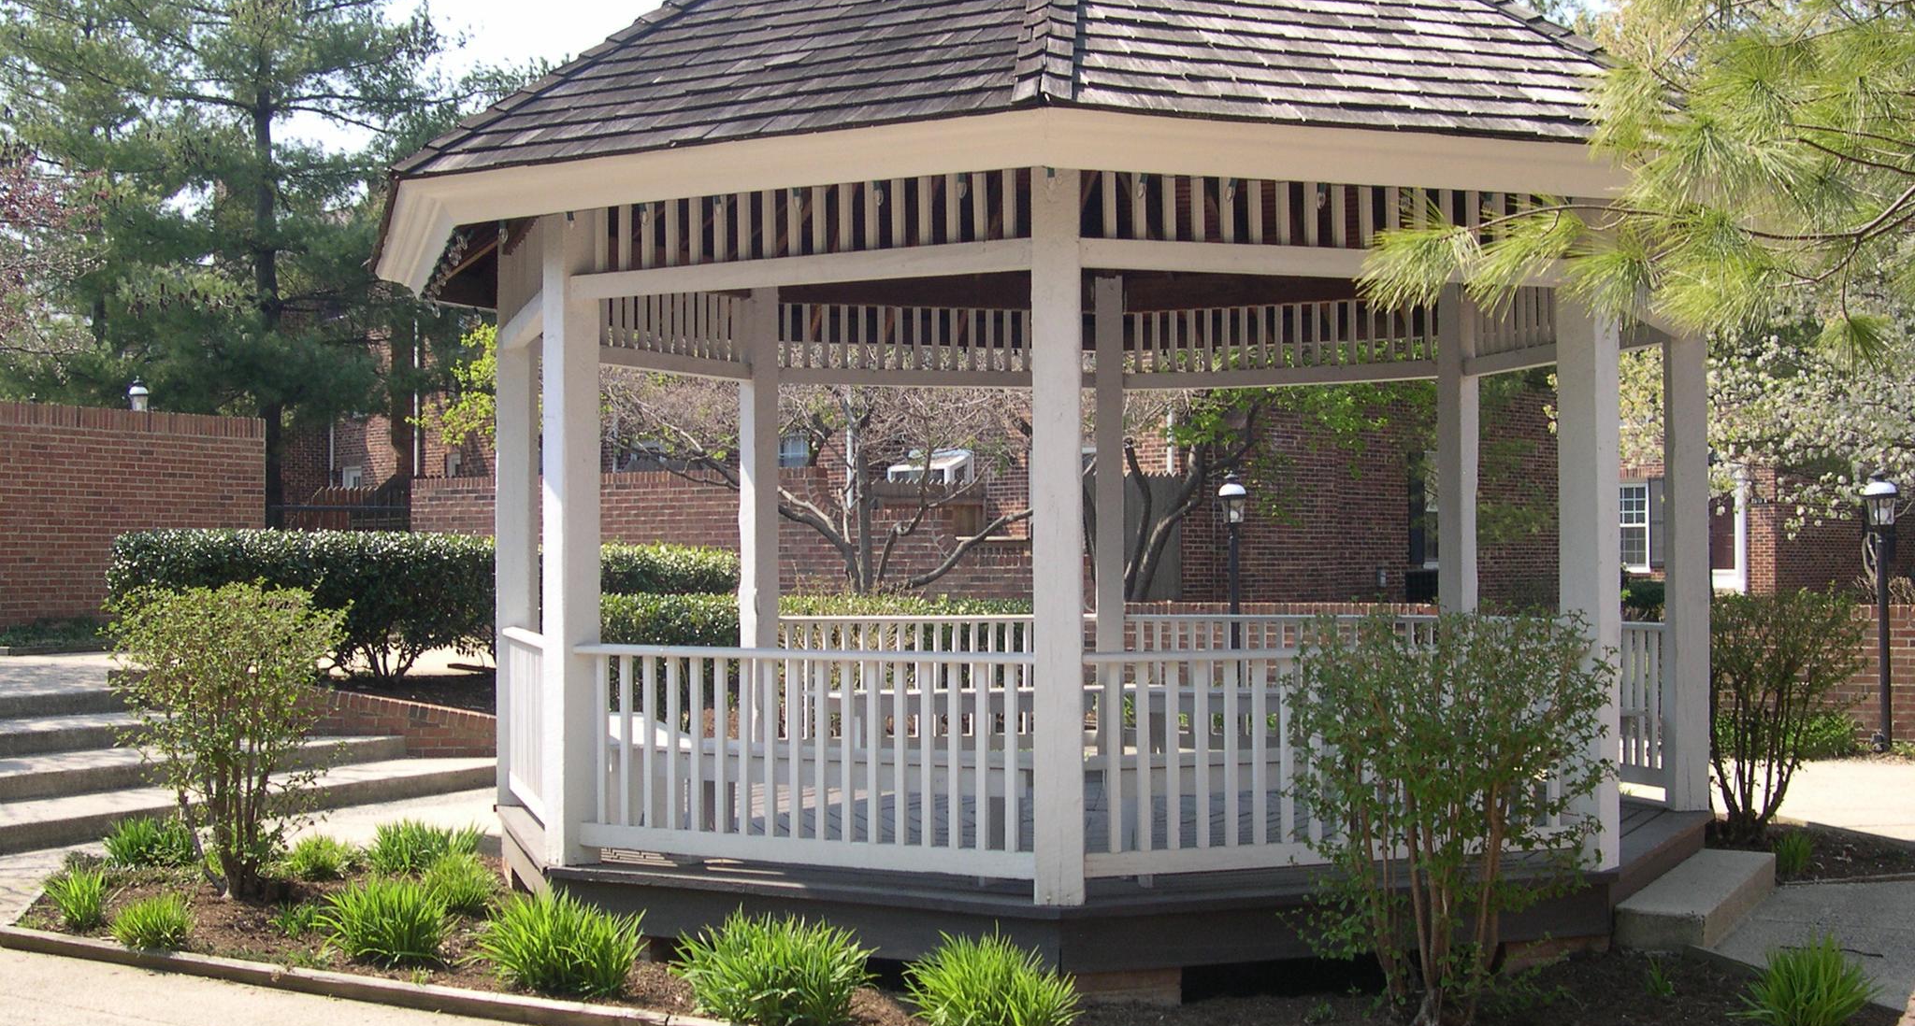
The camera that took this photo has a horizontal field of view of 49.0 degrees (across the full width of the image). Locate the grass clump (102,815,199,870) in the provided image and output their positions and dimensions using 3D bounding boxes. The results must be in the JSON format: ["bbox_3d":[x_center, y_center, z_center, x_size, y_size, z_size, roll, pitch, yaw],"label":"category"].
[{"bbox_3d":[-4.030,1.640,10.500,0.480,0.280,0.450,0,-1,0],"label":"grass clump"}]

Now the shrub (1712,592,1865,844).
[{"bbox_3d":[4.154,1.033,10.838,0.960,1.250,0.950,-1,-1,21],"label":"shrub"}]

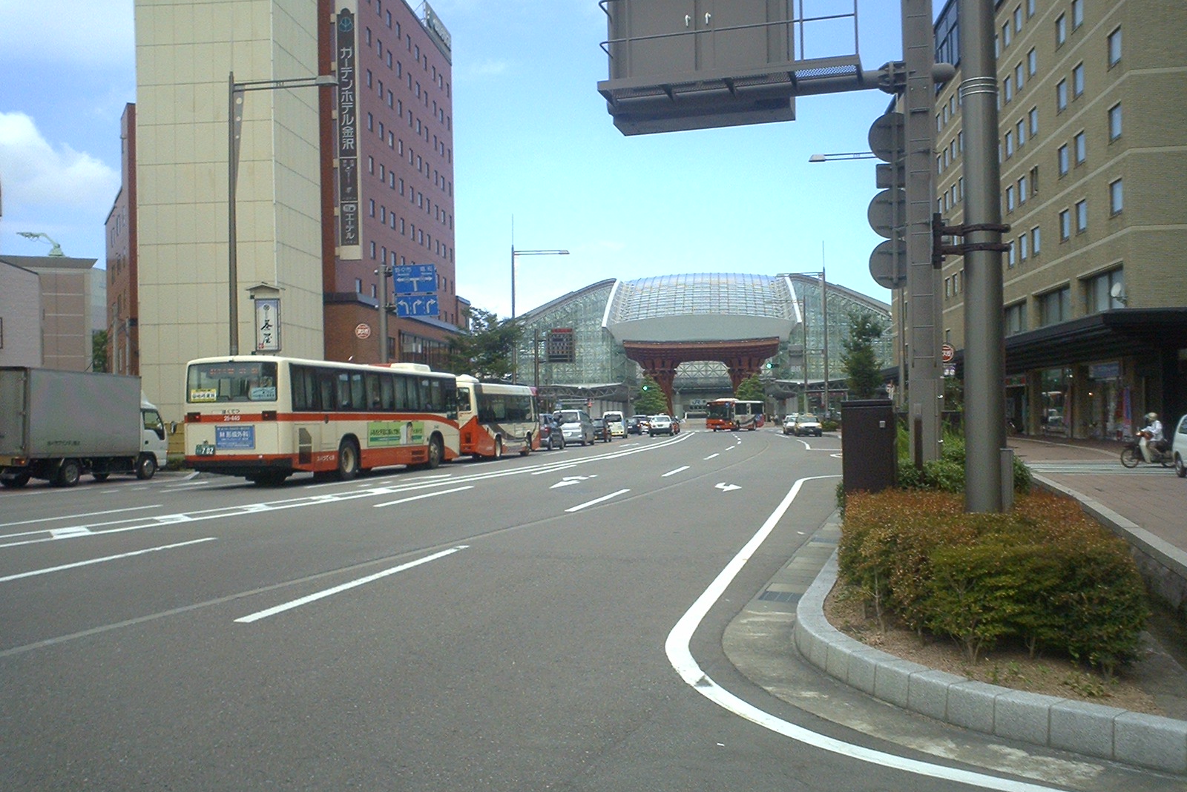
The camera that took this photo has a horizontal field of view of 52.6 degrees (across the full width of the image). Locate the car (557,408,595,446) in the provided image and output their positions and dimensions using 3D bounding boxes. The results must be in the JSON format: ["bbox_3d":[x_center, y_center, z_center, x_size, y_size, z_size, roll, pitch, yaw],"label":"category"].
[{"bbox_3d":[-1.016,1.759,65.718,1.720,1.850,4.600,-1,-1,8],"label":"car"}]

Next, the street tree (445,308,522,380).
[{"bbox_3d":[-5.602,-0.928,61.937,4.000,7.200,4.000,-1,-1,9],"label":"street tree"}]

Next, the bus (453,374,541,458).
[{"bbox_3d":[-4.409,0.883,48.468,2.330,3.060,9.100,-1,-1,12],"label":"bus"}]

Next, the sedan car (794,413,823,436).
[{"bbox_3d":[15.298,2.113,85.796,1.700,1.540,4.600,-1,-1,7],"label":"sedan car"}]

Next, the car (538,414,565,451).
[{"bbox_3d":[-2.408,1.663,55.378,1.670,1.600,3.900,-1,-1,10],"label":"car"}]

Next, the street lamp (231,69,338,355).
[{"bbox_3d":[-9.002,-3.716,34.943,3.380,11.850,0.400,-1,-1,13],"label":"street lamp"}]

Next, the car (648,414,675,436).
[{"bbox_3d":[5.194,2.236,89.798,1.700,1.540,4.600,-1,-1,6],"label":"car"}]

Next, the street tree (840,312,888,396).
[{"bbox_3d":[13.825,-1.026,60.942,2.050,6.575,2.050,-1,-1,0],"label":"street tree"}]

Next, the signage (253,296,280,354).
[{"bbox_3d":[-13.580,-2.955,50.000,1.050,2.250,0.280,-1,-1,9],"label":"signage"}]

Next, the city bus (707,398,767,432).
[{"bbox_3d":[13.775,1.789,115.531,2.350,3.020,9.000,-2,-1,28],"label":"city bus"}]

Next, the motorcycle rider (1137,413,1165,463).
[{"bbox_3d":[14.792,1.093,31.800,0.680,1.360,0.520,-1,-1,-5],"label":"motorcycle rider"}]

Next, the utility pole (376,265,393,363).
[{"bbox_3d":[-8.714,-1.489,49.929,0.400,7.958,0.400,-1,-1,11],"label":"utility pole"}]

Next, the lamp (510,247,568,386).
[{"bbox_3d":[-3.097,-3.117,71.286,3.400,11.850,0.400,-1,-1,4],"label":"lamp"}]

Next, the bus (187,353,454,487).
[{"bbox_3d":[-6.668,0.618,31.954,2.500,3.030,11.200,-1,-1,12],"label":"bus"}]

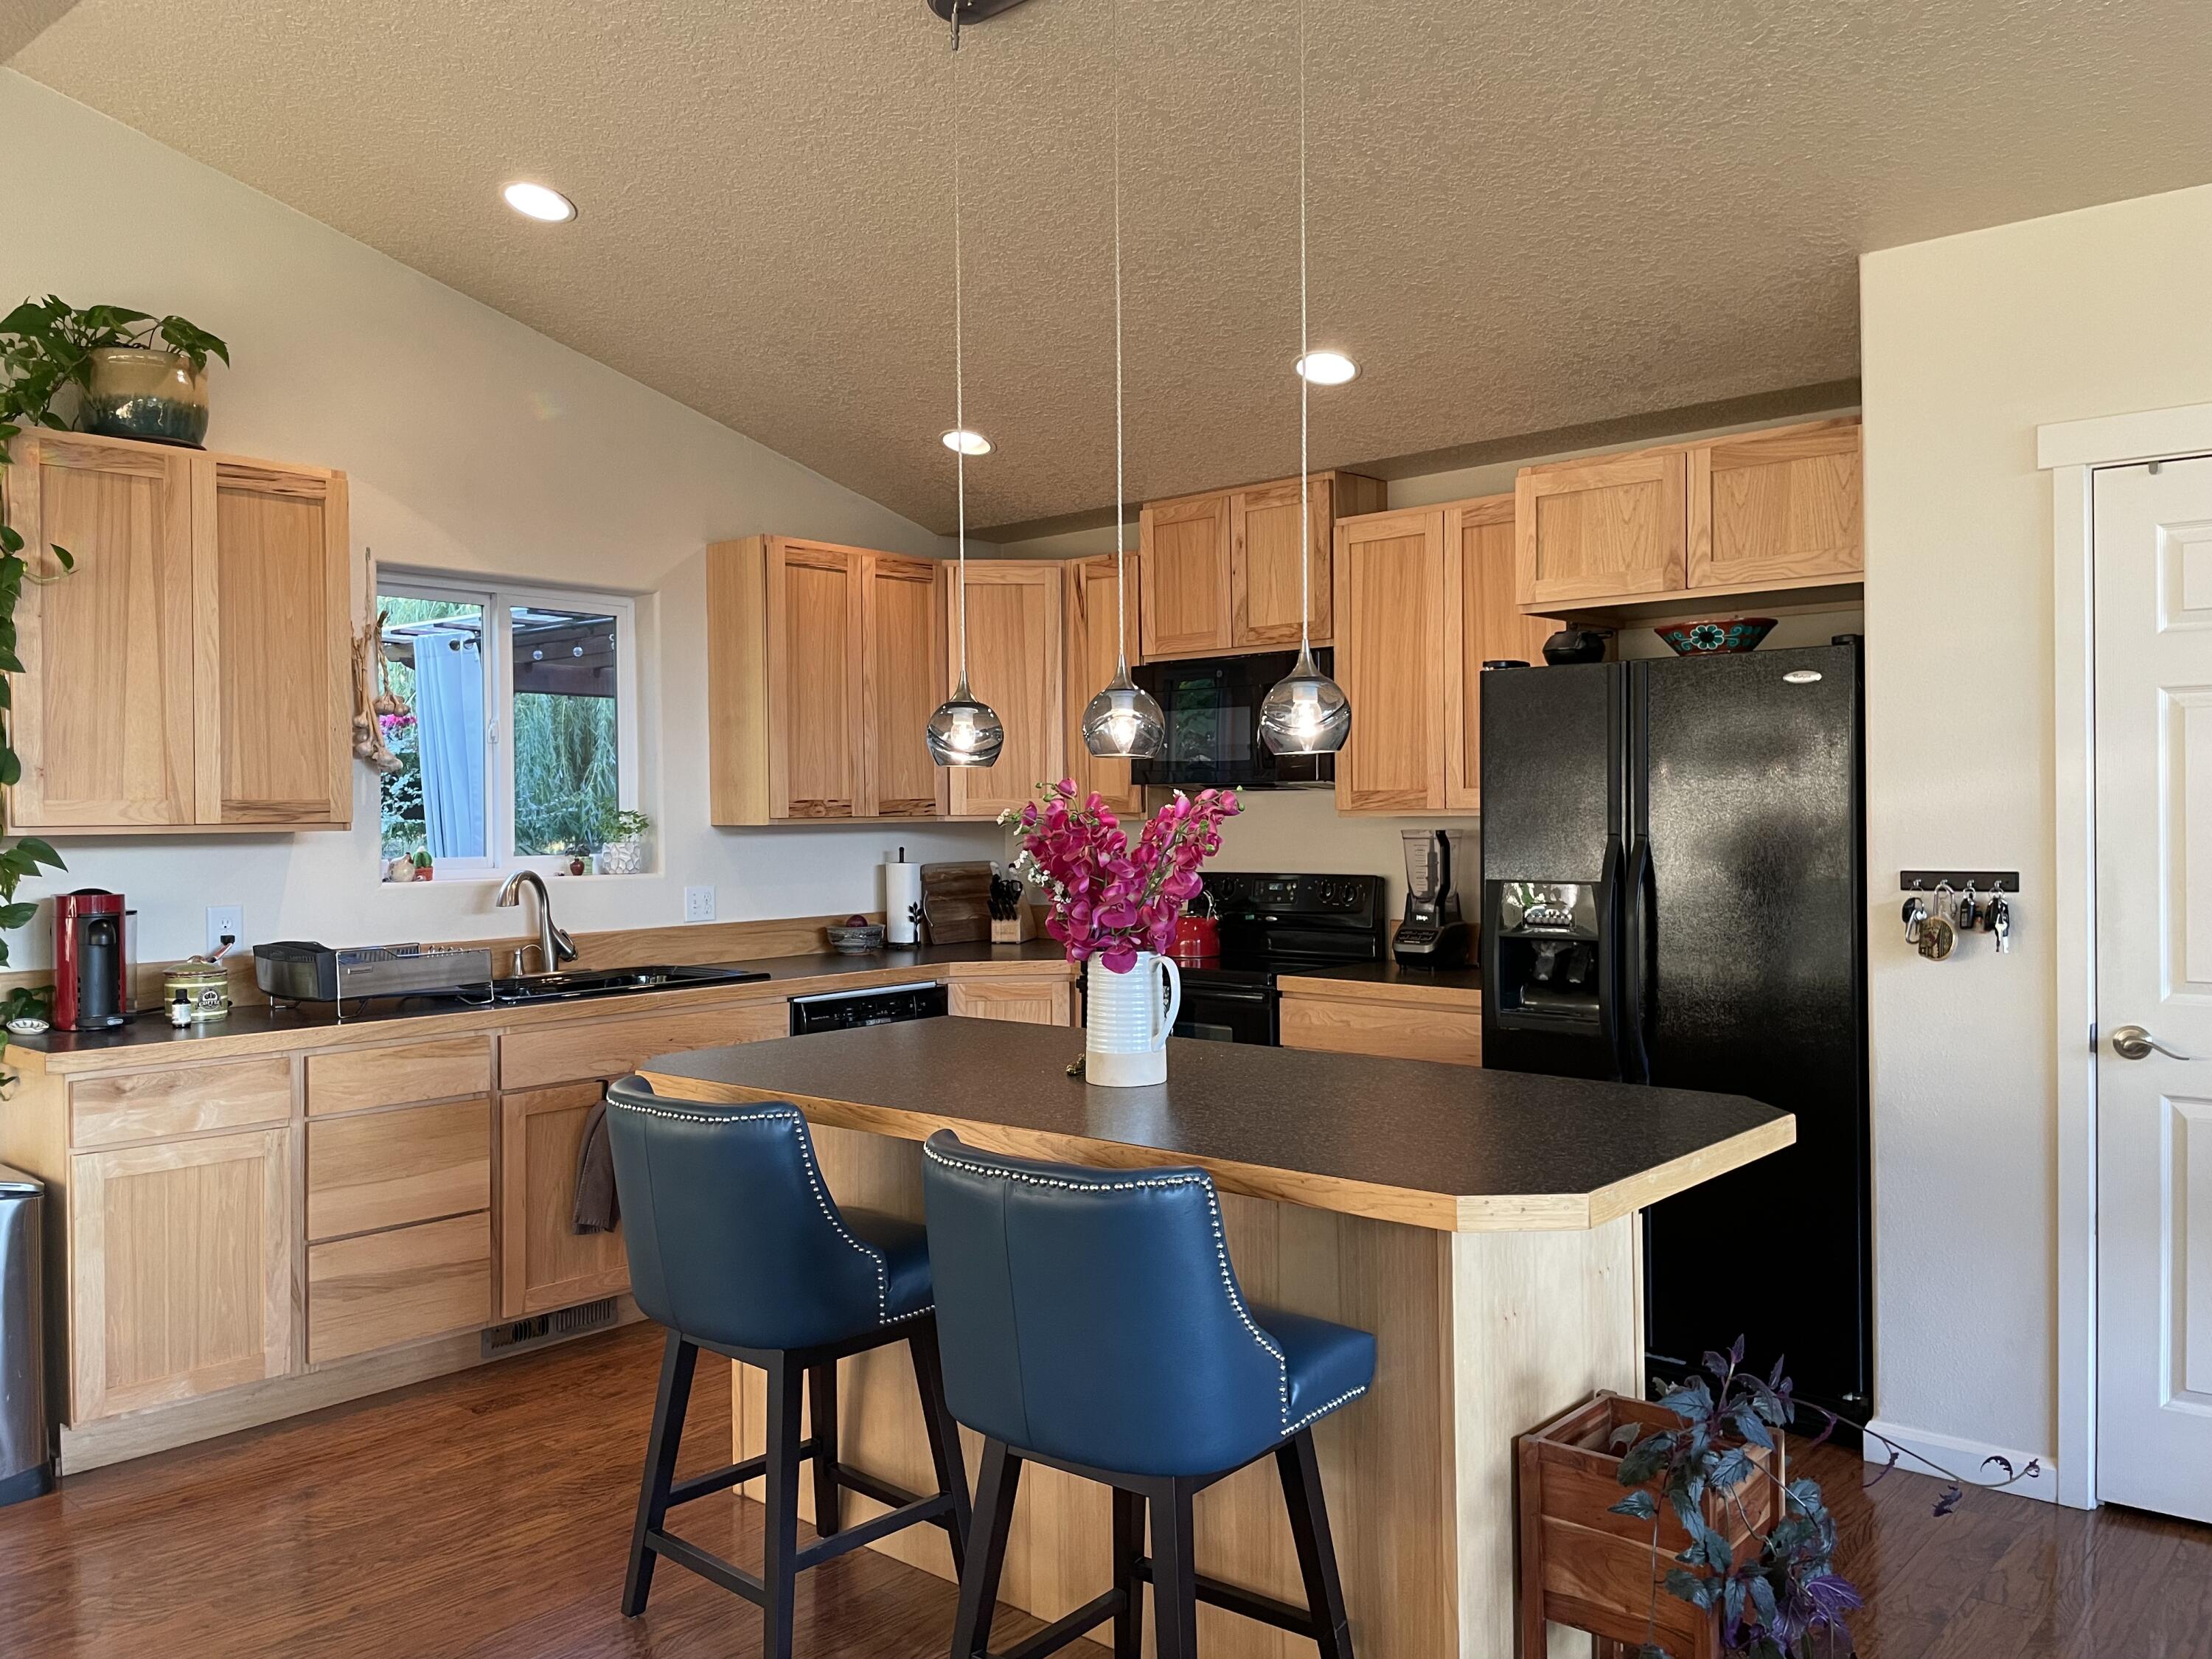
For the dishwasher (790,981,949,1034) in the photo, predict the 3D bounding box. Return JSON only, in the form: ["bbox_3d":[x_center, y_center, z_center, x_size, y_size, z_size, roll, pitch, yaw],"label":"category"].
[{"bbox_3d":[-0.924,0.902,5.276,0.600,0.850,0.610,0,1,41],"label":"dishwasher"}]

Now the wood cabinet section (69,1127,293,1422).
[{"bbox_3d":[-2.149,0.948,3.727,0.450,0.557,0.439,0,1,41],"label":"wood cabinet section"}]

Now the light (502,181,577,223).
[{"bbox_3d":[-1.410,-1.573,4.143,0.180,0.030,0.180,0,-14,41],"label":"light"}]

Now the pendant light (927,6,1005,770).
[{"bbox_3d":[-0.274,-0.837,3.160,0.148,1.441,0.148,-1,1,0],"label":"pendant light"}]

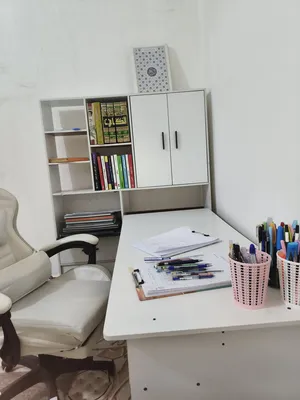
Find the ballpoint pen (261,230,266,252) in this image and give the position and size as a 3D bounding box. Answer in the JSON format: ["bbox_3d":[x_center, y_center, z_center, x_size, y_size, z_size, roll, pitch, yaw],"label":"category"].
[{"bbox_3d":[0.330,0.158,0.766,0.011,0.145,0.011,-4,9,-2],"label":"ballpoint pen"}]

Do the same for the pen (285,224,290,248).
[{"bbox_3d":[0.394,0.140,0.766,0.011,0.142,0.011,-4,9,-2],"label":"pen"}]

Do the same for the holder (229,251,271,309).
[{"bbox_3d":[0.253,0.202,0.674,0.101,0.120,0.101,-4,9,-2],"label":"holder"}]

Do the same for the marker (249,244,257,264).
[{"bbox_3d":[0.263,0.182,0.677,0.013,0.143,0.013,-4,9,-2],"label":"marker"}]

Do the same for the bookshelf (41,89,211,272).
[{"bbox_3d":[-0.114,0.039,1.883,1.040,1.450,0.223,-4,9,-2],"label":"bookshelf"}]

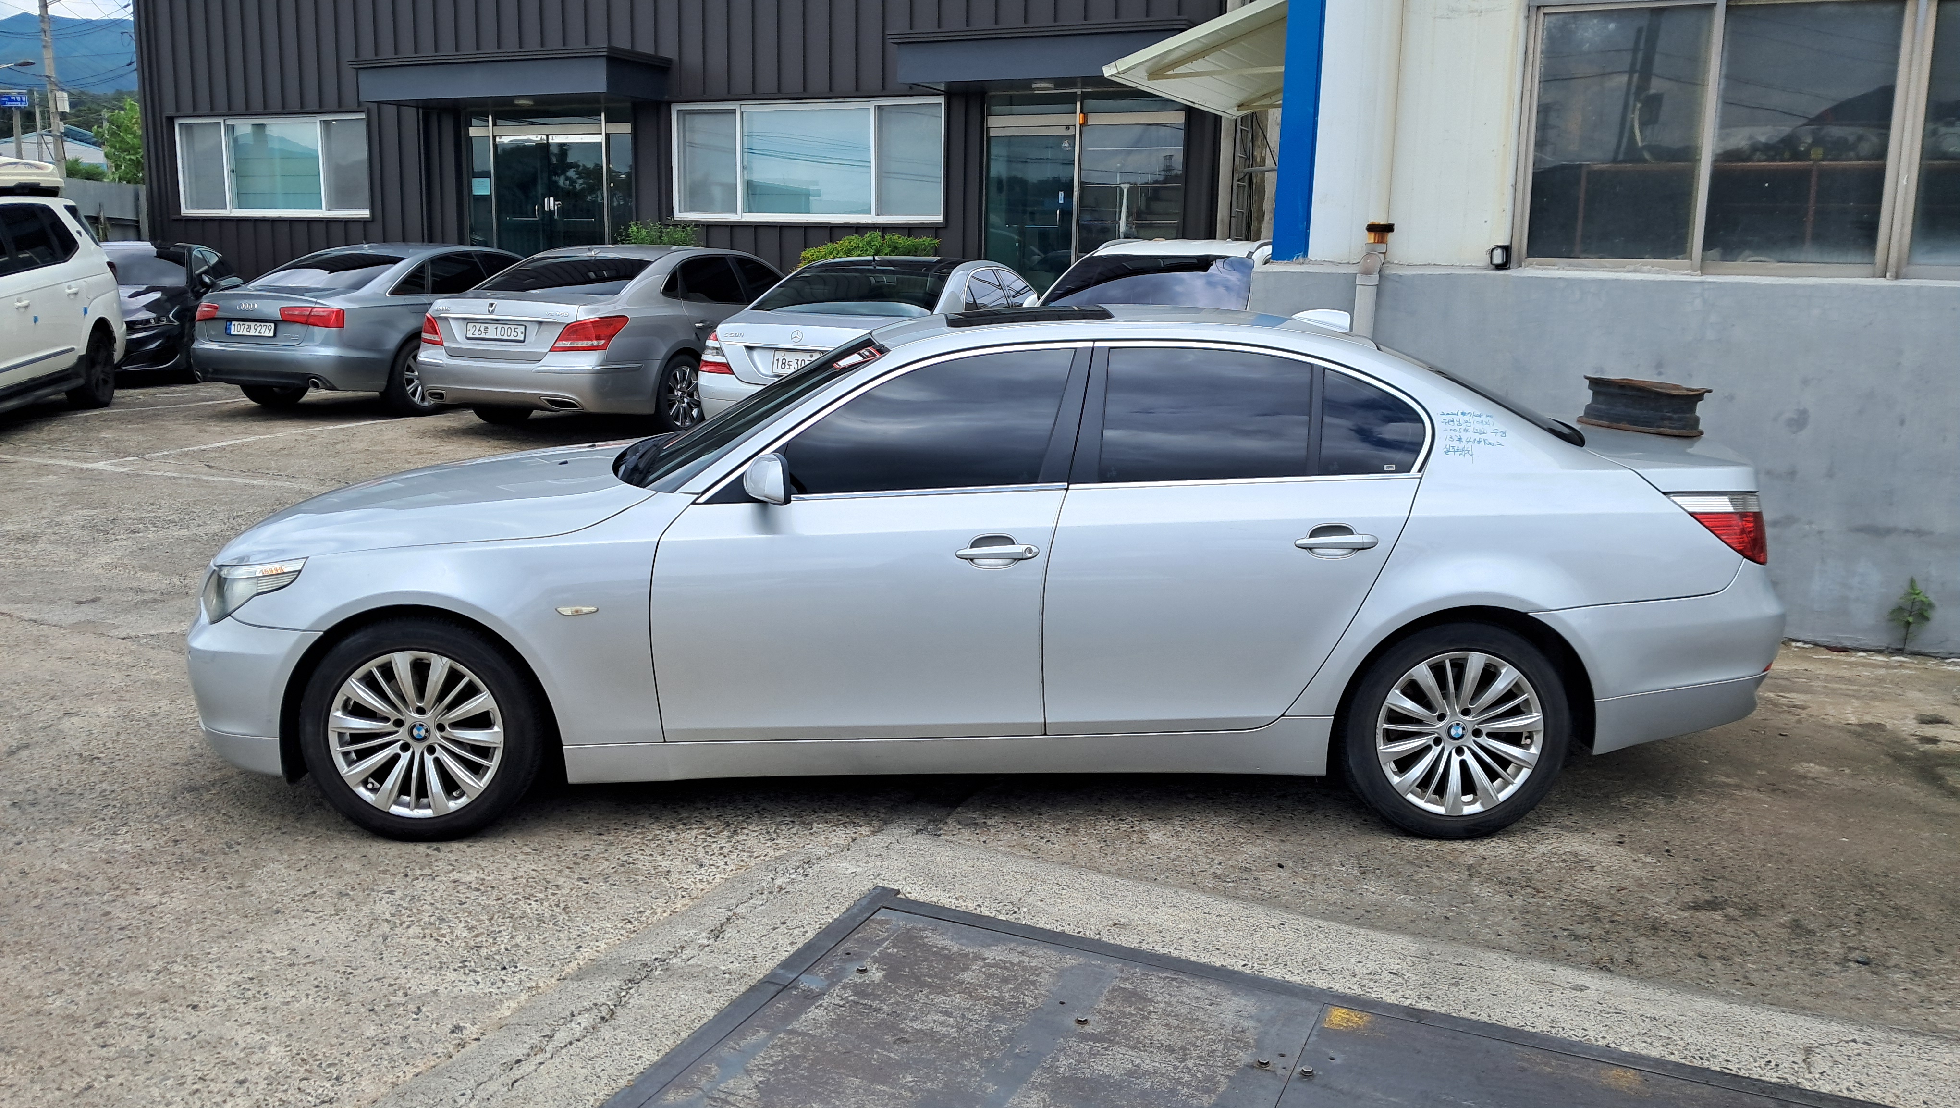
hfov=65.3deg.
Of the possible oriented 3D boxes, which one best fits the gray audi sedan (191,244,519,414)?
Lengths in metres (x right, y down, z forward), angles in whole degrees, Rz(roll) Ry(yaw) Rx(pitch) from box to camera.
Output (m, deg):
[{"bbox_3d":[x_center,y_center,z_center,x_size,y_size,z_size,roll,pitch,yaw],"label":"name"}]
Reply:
[{"bbox_3d":[-5.251,-2.276,15.058,1.874,1.455,4.915,5,12,22],"label":"gray audi sedan"}]

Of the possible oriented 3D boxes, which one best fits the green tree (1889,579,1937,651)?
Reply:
[{"bbox_3d":[3.909,0.257,6.408,0.199,0.314,0.190,6,12,25],"label":"green tree"}]

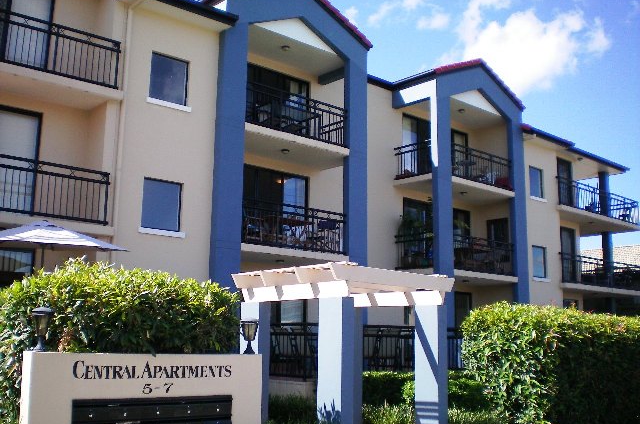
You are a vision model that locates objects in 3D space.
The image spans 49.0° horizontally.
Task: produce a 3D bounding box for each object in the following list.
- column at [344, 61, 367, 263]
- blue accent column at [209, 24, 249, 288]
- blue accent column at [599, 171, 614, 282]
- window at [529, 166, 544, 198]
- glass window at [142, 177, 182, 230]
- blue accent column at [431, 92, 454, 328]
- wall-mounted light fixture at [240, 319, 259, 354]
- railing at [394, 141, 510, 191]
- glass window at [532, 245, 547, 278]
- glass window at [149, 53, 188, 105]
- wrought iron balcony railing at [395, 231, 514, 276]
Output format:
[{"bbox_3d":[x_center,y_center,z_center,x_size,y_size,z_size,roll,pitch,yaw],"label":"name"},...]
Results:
[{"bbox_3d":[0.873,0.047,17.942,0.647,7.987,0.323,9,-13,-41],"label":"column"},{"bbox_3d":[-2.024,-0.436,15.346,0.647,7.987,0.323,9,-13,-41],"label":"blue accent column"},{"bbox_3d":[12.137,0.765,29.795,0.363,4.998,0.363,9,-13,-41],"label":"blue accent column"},{"bbox_3d":[7.565,-1.014,24.538,0.862,1.058,0.098,9,-13,-41],"label":"window"},{"bbox_3d":[-3.227,-0.131,14.434,0.892,1.029,0.098,9,-13,-41],"label":"glass window"},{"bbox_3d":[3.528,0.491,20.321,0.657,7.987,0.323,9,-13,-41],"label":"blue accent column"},{"bbox_3d":[-0.722,1.276,7.200,0.185,0.370,0.185,9,-13,-41],"label":"wall-mounted light fixture"},{"bbox_3d":[4.307,-1.231,22.539,3.675,1.058,2.107,9,-13,-41],"label":"railing"},{"bbox_3d":[7.531,1.718,24.067,0.862,1.058,0.098,9,-13,-41],"label":"glass window"},{"bbox_3d":[-3.183,-2.804,14.905,0.882,1.009,0.098,9,-13,-41],"label":"glass window"},{"bbox_3d":[4.273,1.473,22.073,3.675,1.058,2.107,9,-13,-41],"label":"wrought iron balcony railing"}]

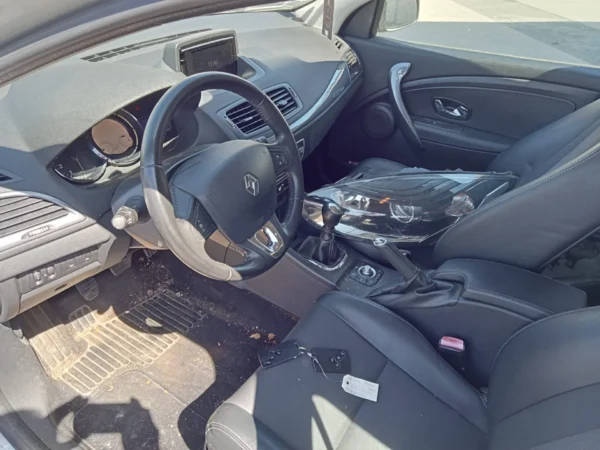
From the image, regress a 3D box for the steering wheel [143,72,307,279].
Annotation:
[{"bbox_3d":[-0.126,-0.083,0.874,0.105,0.370,0.370,-5,22,39],"label":"steering wheel"}]

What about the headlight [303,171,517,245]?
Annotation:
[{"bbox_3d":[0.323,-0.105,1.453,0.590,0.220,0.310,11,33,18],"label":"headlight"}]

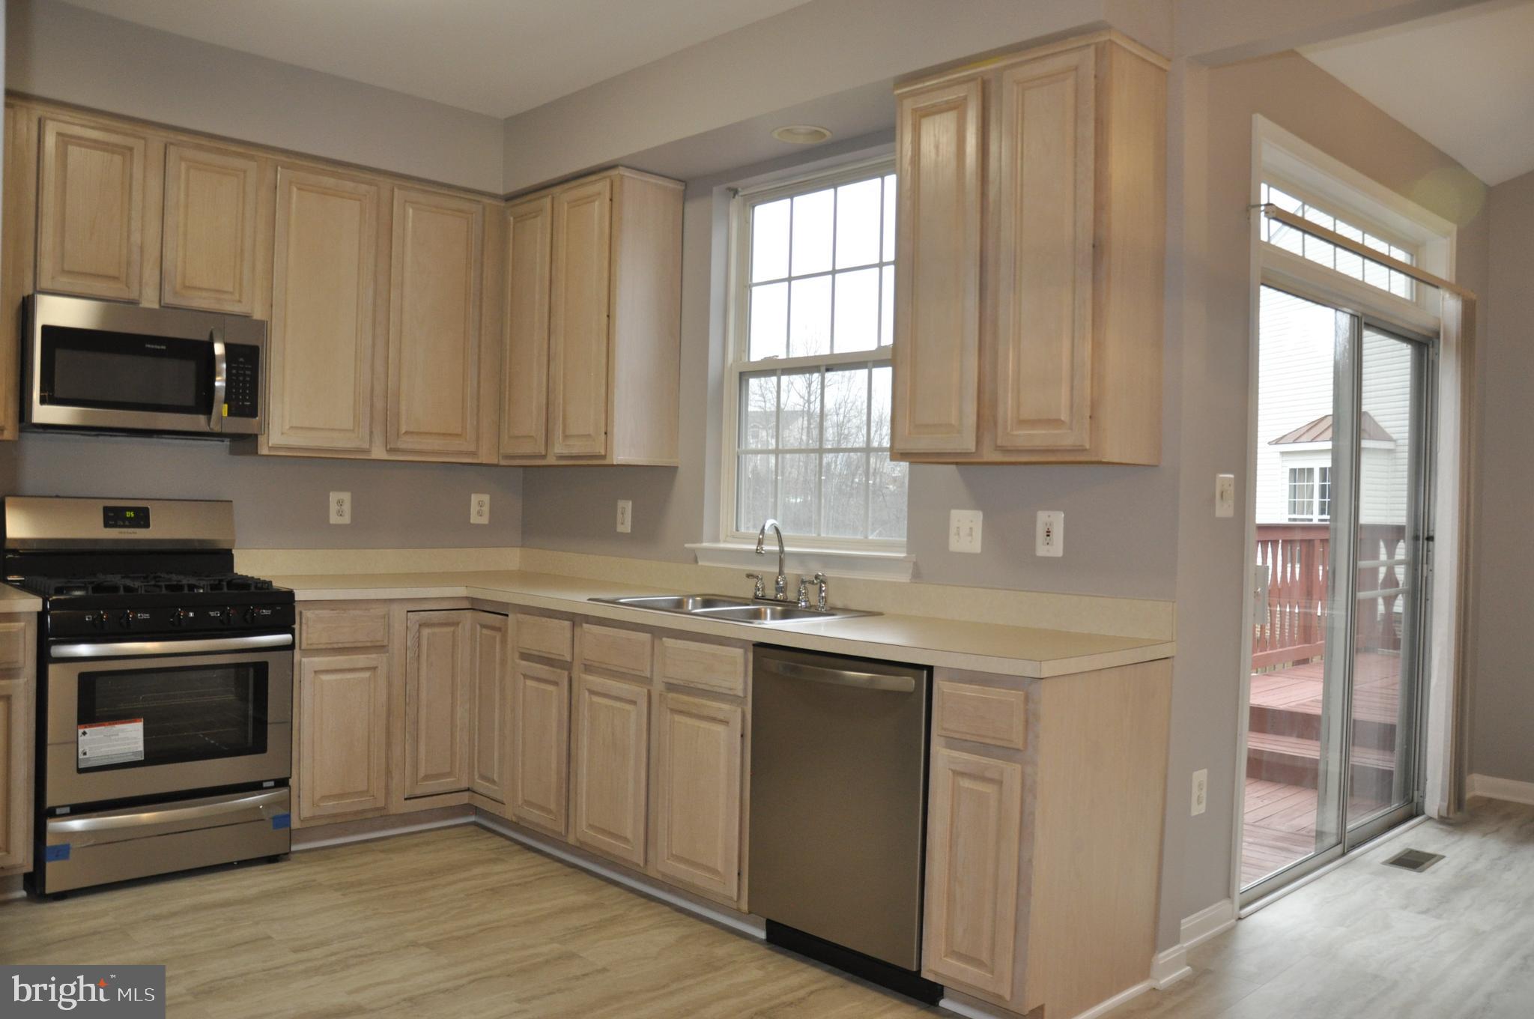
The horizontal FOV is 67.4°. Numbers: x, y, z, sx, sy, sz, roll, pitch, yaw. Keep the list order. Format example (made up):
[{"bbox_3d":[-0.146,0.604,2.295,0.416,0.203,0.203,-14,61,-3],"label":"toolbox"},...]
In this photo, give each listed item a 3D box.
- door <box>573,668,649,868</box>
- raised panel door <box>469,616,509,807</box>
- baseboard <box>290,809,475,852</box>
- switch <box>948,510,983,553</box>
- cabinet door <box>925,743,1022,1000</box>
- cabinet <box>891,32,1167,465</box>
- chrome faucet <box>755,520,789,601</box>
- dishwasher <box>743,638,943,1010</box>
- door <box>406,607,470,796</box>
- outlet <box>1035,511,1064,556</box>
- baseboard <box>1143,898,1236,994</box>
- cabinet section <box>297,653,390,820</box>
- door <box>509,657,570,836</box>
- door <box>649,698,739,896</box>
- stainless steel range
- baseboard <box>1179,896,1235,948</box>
[{"bbox_3d":[-0.482,0.806,3.601,0.347,0.546,0.020,2,0,45],"label":"door"},{"bbox_3d":[-0.989,0.701,4.111,0.242,0.668,0.022,2,1,45],"label":"raised panel door"},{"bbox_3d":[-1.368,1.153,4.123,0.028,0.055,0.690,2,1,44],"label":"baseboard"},{"bbox_3d":[0.599,0.067,3.450,0.120,0.128,0.013,2,1,44],"label":"switch"},{"bbox_3d":[0.478,0.830,2.636,0.231,0.546,0.020,2,0,45],"label":"cabinet door"},{"bbox_3d":[0.697,-0.652,3.129,0.663,1.057,0.325,2,1,45],"label":"cabinet"},{"bbox_3d":[0.024,0.167,3.843,0.050,0.275,0.175,2,1,44],"label":"chrome faucet"},{"bbox_3d":[0.379,0.804,3.174,0.602,0.853,0.615,2,1,44],"label":"dishwasher"},{"bbox_3d":[-1.177,0.694,4.112,0.022,0.669,0.260,2,1,45],"label":"door"},{"bbox_3d":[0.793,0.069,3.217,0.085,0.122,0.009,2,1,45],"label":"outlet"},{"bbox_3d":[1.207,1.202,3.224,0.070,0.092,0.620,2,1,44],"label":"baseboard"},{"bbox_3d":[-1.435,0.765,3.896,0.020,0.537,0.312,2,1,44],"label":"cabinet section"},{"bbox_3d":[-0.782,0.824,3.964,0.022,0.550,0.330,1,1,-44],"label":"door"},{"bbox_3d":[-0.201,0.813,3.300,0.358,0.550,0.021,2,1,45],"label":"door"},{"bbox_3d":[-2.005,0.570,3.712,0.680,1.203,0.751,2,1,45],"label":"stainless steel range"},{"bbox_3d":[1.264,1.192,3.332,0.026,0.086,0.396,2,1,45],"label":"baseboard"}]

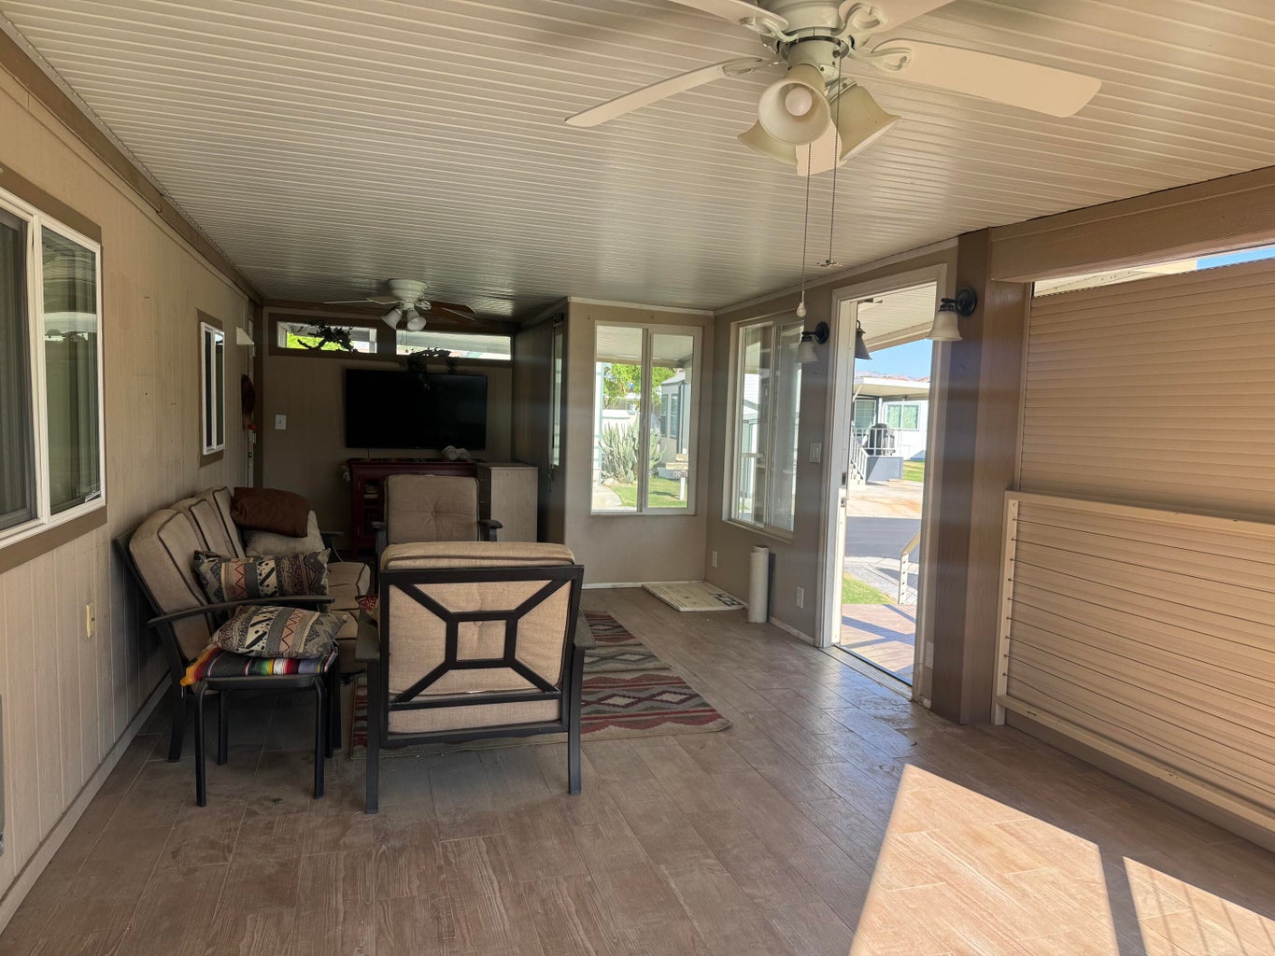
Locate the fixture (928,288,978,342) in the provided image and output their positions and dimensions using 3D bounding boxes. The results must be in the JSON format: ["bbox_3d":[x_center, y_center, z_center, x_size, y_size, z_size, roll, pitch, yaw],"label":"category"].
[{"bbox_3d":[1.375,-0.727,3.926,0.206,0.237,0.161,1,4,-16],"label":"fixture"}]

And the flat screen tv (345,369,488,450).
[{"bbox_3d":[-2.162,-0.661,8.731,1.345,0.761,0.070,1,5,-18],"label":"flat screen tv"}]

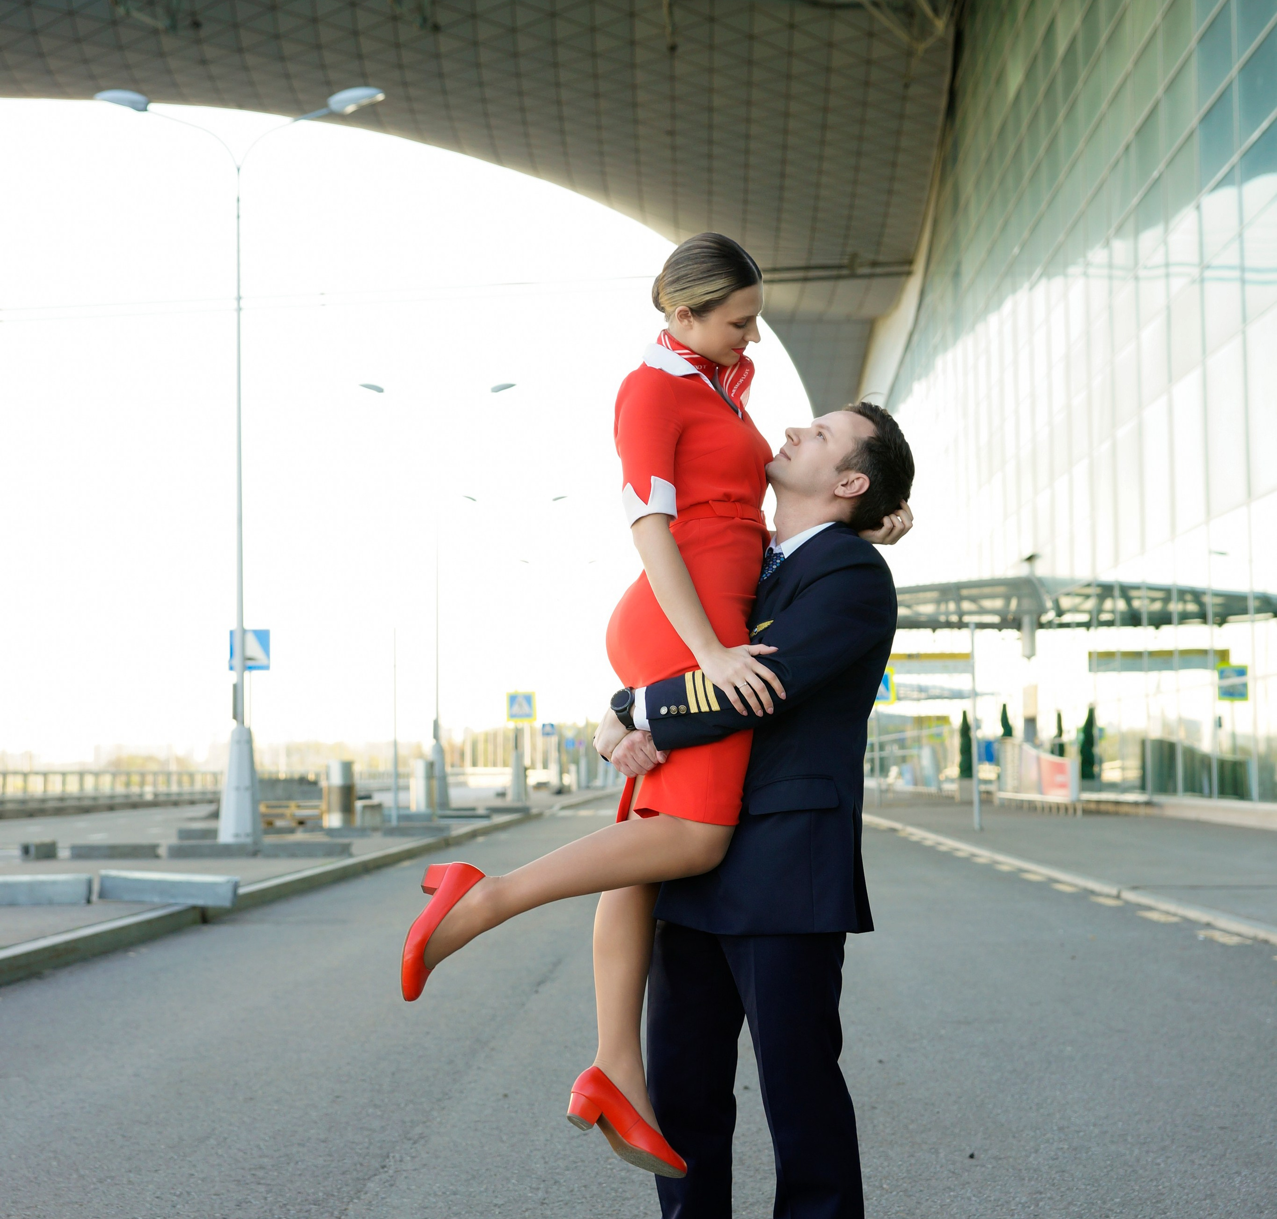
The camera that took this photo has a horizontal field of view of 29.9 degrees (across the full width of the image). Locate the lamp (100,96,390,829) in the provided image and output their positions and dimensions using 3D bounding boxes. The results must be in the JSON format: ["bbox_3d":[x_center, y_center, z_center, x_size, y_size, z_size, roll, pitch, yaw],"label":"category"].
[{"bbox_3d":[-4.609,-1.662,27.802,3.400,9.010,0.500,0,-4,1],"label":"lamp"}]

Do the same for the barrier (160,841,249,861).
[{"bbox_3d":[-4.839,2.713,26.892,1.000,0.165,0.190,0,-4,-3],"label":"barrier"}]

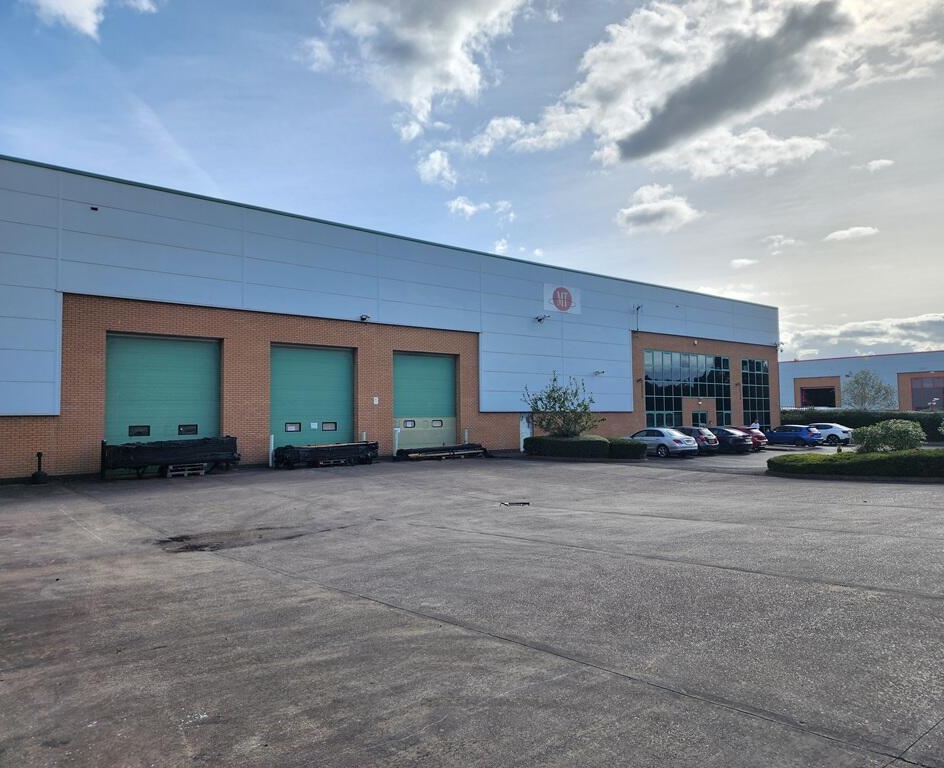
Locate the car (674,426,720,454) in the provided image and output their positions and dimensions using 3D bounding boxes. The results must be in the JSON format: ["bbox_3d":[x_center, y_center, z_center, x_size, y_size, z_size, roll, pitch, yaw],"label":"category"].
[{"bbox_3d":[11.218,3.036,37.096,1.760,1.480,4.150,2,-4,-40],"label":"car"}]

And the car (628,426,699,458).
[{"bbox_3d":[9.138,2.941,34.772,1.810,1.430,4.650,2,-4,-40],"label":"car"}]

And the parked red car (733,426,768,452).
[{"bbox_3d":[15.282,3.212,40.402,1.780,1.460,4.250,2,-4,-40],"label":"parked red car"}]

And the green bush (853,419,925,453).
[{"bbox_3d":[16.212,2.225,26.543,2.700,1.750,2.600,2,-4,-40],"label":"green bush"}]

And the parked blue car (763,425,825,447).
[{"bbox_3d":[22.164,3.593,47.827,1.800,1.450,4.300,2,-4,-40],"label":"parked blue car"}]

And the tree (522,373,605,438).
[{"bbox_3d":[4.629,1.553,34.701,4.000,4.100,3.800,-1,-3,0],"label":"tree"}]

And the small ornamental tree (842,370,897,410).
[{"bbox_3d":[40.857,1.828,70.164,5.400,6.700,5.200,2,-4,-40],"label":"small ornamental tree"}]

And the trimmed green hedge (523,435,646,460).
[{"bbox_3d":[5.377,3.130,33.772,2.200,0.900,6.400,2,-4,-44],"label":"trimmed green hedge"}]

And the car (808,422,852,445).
[{"bbox_3d":[25.426,3.625,50.164,1.860,1.540,4.500,2,-4,-40],"label":"car"}]

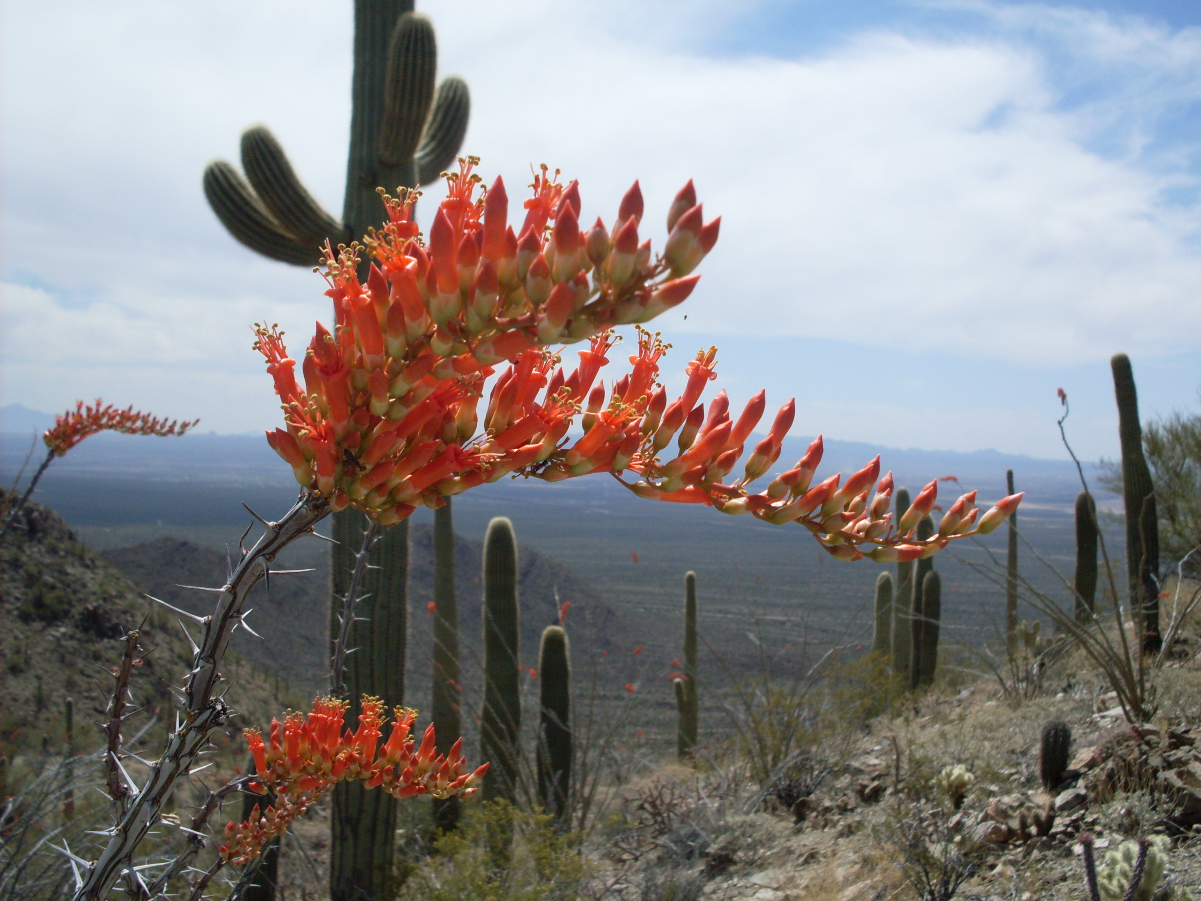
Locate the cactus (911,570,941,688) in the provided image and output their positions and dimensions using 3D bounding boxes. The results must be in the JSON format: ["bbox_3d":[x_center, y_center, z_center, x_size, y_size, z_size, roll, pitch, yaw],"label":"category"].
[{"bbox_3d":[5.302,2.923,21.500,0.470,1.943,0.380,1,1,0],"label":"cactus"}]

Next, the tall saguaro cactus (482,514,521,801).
[{"bbox_3d":[-0.951,2.049,12.600,0.370,2.834,0.370,1,1,0],"label":"tall saguaro cactus"}]

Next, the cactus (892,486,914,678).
[{"bbox_3d":[5.042,2.231,22.000,0.340,3.257,0.340,1,1,0],"label":"cactus"}]

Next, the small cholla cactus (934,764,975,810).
[{"bbox_3d":[2.579,2.456,9.600,0.310,0.342,0.300,1,1,0],"label":"small cholla cactus"}]

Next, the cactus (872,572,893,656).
[{"bbox_3d":[4.820,2.834,22.500,0.340,1.521,0.320,1,1,0],"label":"cactus"}]

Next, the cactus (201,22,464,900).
[{"bbox_3d":[-1.686,-0.386,8.400,1.692,6.516,1.250,1,1,0],"label":"cactus"}]

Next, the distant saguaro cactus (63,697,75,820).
[{"bbox_3d":[-15.321,8.871,38.000,0.310,3.543,0.310,1,1,0],"label":"distant saguaro cactus"}]

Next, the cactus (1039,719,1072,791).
[{"bbox_3d":[3.655,2.444,10.600,0.260,0.581,0.260,1,1,0],"label":"cactus"}]

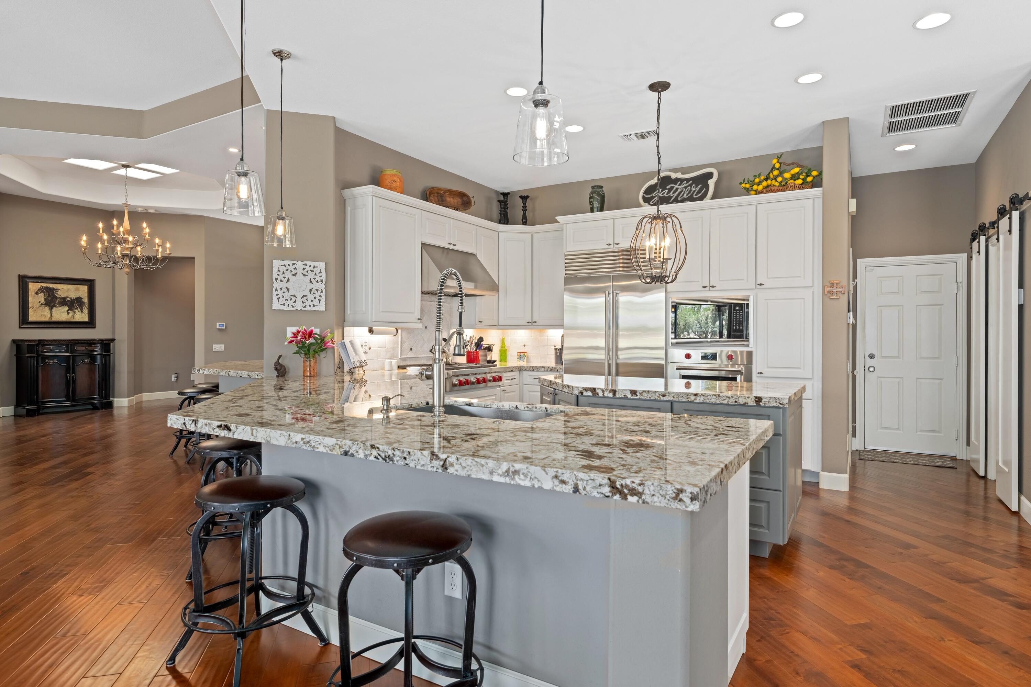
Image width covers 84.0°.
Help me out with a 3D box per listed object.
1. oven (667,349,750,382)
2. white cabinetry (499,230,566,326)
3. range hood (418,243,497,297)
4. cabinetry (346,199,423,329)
[{"bbox_3d":[1.950,0.421,5.579,0.757,0.715,0.600,0,1,31],"label":"oven"},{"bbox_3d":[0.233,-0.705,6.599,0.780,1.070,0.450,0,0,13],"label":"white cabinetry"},{"bbox_3d":[-0.687,-0.740,5.787,0.630,0.440,0.930,1,1,31],"label":"range hood"},{"bbox_3d":[-1.171,-0.692,5.113,0.340,1.075,0.620,1,1,31],"label":"cabinetry"}]

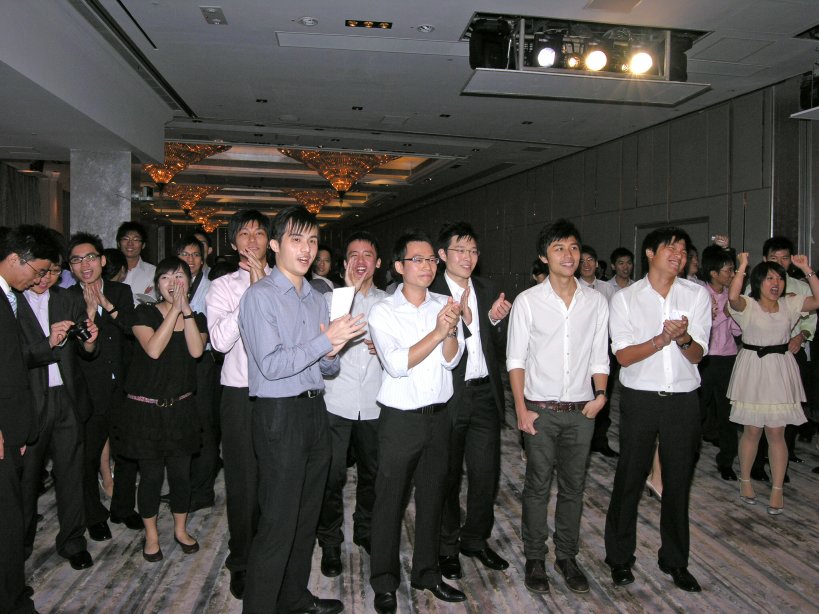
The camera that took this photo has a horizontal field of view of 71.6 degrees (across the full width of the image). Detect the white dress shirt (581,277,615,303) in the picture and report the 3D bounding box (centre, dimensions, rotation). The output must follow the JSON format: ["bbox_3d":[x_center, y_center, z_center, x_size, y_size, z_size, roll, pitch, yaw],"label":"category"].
[{"bbox_3d":[1.560,0.030,4.930,0.480,0.580,0.280,1,4,9],"label":"white dress shirt"}]

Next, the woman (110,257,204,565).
[{"bbox_3d":[-1.384,0.533,3.107,0.500,1.600,0.440,-2,4,-30],"label":"woman"}]

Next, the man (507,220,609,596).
[{"bbox_3d":[0.739,0.461,2.737,0.500,1.770,0.340,1,5,-2],"label":"man"}]

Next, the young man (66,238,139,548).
[{"bbox_3d":[-1.740,0.425,3.193,0.500,1.700,0.420,-3,6,-40],"label":"young man"}]

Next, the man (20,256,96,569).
[{"bbox_3d":[-1.824,0.472,2.903,0.520,1.650,0.470,-3,6,-43],"label":"man"}]

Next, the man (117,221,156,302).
[{"bbox_3d":[-1.938,0.311,4.056,0.480,1.830,0.340,-2,4,-30],"label":"man"}]

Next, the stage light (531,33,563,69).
[{"bbox_3d":[1.255,-2.349,5.200,0.280,0.320,0.330,1,22,3],"label":"stage light"}]

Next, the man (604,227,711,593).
[{"bbox_3d":[1.222,0.492,2.792,0.510,1.720,0.400,1,4,12],"label":"man"}]

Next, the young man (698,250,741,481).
[{"bbox_3d":[2.326,0.408,4.249,0.470,1.710,0.320,0,3,-5],"label":"young man"}]

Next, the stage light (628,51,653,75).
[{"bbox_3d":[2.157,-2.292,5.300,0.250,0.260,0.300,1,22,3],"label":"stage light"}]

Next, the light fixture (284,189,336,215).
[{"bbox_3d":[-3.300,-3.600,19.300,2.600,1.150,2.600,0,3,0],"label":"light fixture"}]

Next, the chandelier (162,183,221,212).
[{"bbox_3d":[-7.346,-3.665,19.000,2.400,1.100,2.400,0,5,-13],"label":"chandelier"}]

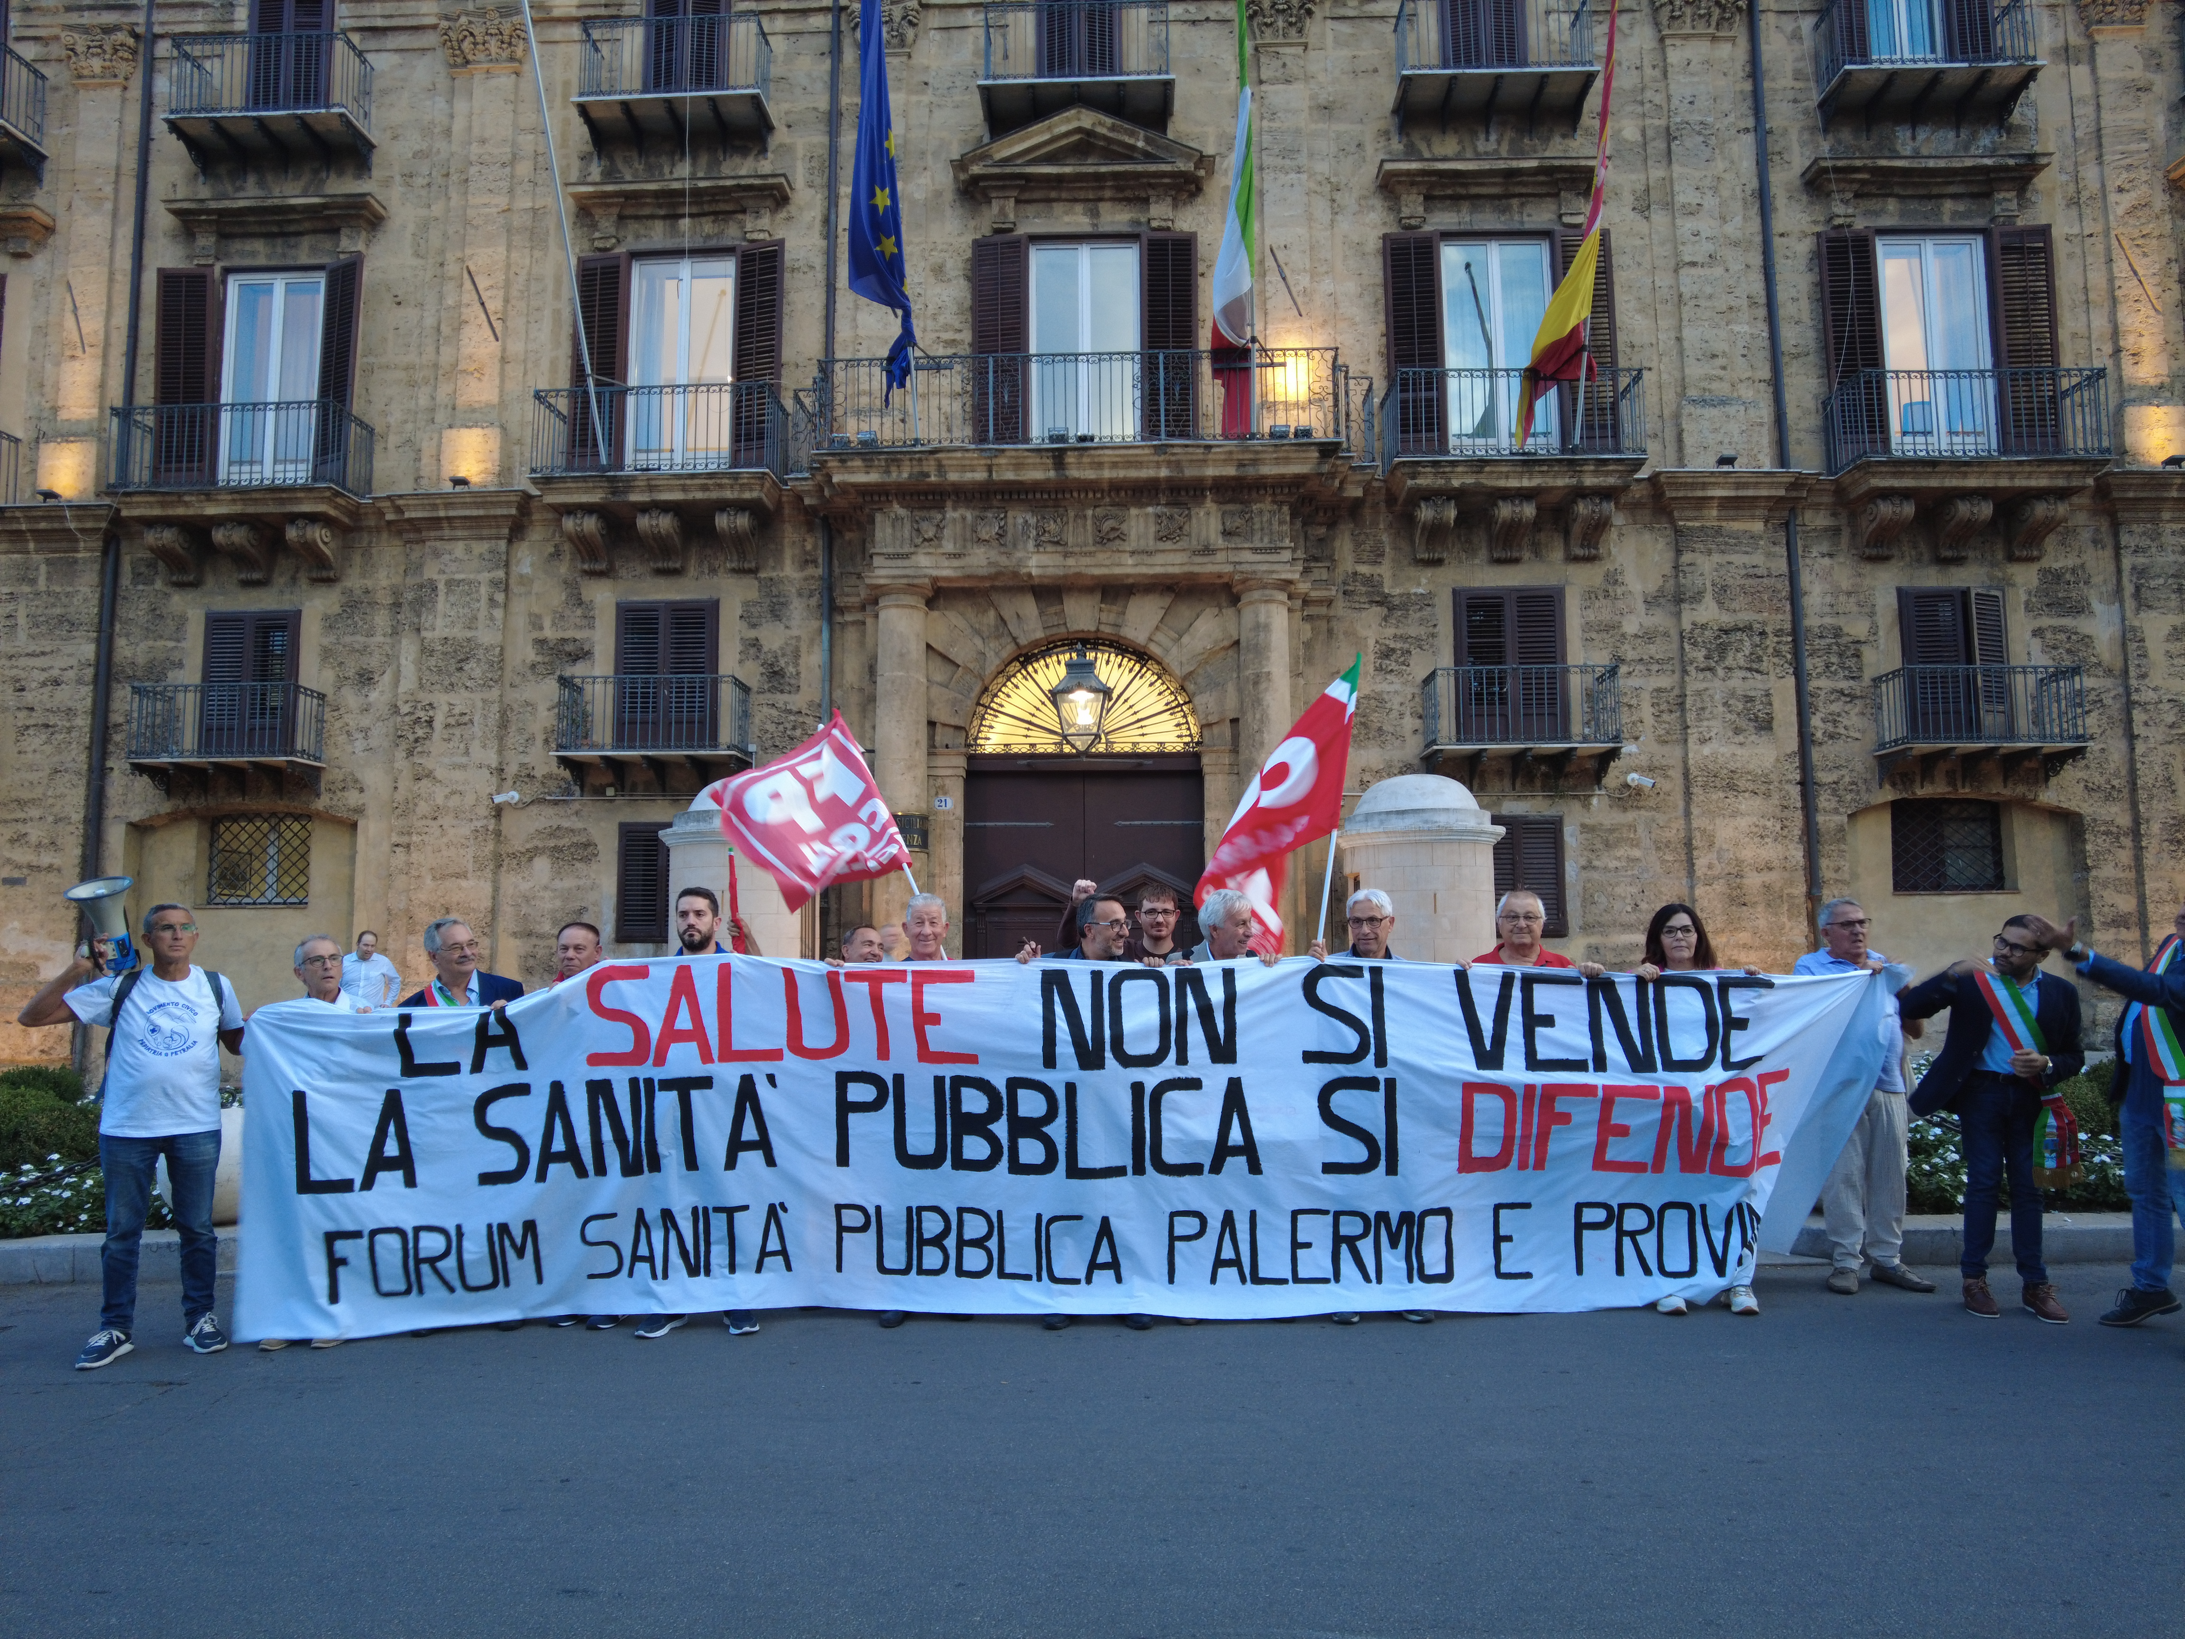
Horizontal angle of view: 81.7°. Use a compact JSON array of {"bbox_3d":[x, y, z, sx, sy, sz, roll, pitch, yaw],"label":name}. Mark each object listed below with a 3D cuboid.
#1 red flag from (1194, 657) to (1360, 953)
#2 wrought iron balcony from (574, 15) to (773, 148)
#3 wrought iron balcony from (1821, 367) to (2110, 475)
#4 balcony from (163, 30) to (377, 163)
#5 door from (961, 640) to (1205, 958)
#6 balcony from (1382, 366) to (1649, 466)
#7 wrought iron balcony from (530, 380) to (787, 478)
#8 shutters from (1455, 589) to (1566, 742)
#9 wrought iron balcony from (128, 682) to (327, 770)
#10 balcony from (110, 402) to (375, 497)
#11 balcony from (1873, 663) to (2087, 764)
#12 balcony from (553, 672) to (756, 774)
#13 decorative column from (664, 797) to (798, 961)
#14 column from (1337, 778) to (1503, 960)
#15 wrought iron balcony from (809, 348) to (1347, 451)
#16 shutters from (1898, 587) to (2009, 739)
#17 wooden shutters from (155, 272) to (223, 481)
[{"bbox_3d":[0.785,-0.033,5.350,0.680,1.270,0.350,-1,-5,2],"label":"red flag"},{"bbox_3d":[-5.141,-9.131,15.608,2.292,1.146,0.710,-1,-5,2],"label":"wrought iron balcony"},{"bbox_3d":[10.065,-4.491,14.579,2.766,1.065,0.820,-1,-5,2],"label":"wrought iron balcony"},{"bbox_3d":[-10.229,-9.011,15.788,2.281,1.162,0.720,-1,-5,2],"label":"balcony"},{"bbox_3d":[-0.108,0.358,16.146,3.054,5.368,0.240,0,-5,2],"label":"door"},{"bbox_3d":[4.881,-4.544,14.743,2.843,1.076,0.840,-1,-5,2],"label":"balcony"},{"bbox_3d":[-5.110,-4.448,15.030,2.809,1.090,0.880,-1,-5,2],"label":"wrought iron balcony"},{"bbox_3d":[5.297,-1.928,15.977,1.408,2.043,0.100,0,-5,2],"label":"shutters"},{"bbox_3d":[-10.271,-1.069,15.086,1.983,0.943,0.660,-1,-5,2],"label":"wrought iron balcony"},{"bbox_3d":[-11.053,-4.702,16.385,2.900,1.100,0.800,0,-5,2],"label":"balcony"},{"bbox_3d":[10.797,-1.297,15.374,2.091,1.038,0.660,0,-5,2],"label":"balcony"},{"bbox_3d":[-5.528,-1.235,15.949,2.214,1.067,0.660,0,-5,2],"label":"balcony"},{"bbox_3d":[-3.184,1.110,11.467,1.563,3.001,1.563,0,-5,2],"label":"decorative column"},{"bbox_3d":[2.960,1.076,11.251,1.504,2.979,1.504,0,-5,2],"label":"column"},{"bbox_3d":[-0.153,-4.523,14.577,5.831,1.108,1.420,-1,-5,2],"label":"wrought iron balcony"},{"bbox_3d":[10.779,-1.916,15.641,1.311,2.017,0.360,0,-5,2],"label":"shutters"},{"bbox_3d":[-12.199,-5.880,16.873,0.824,3.159,0.080,0,-5,2],"label":"wooden shutters"}]

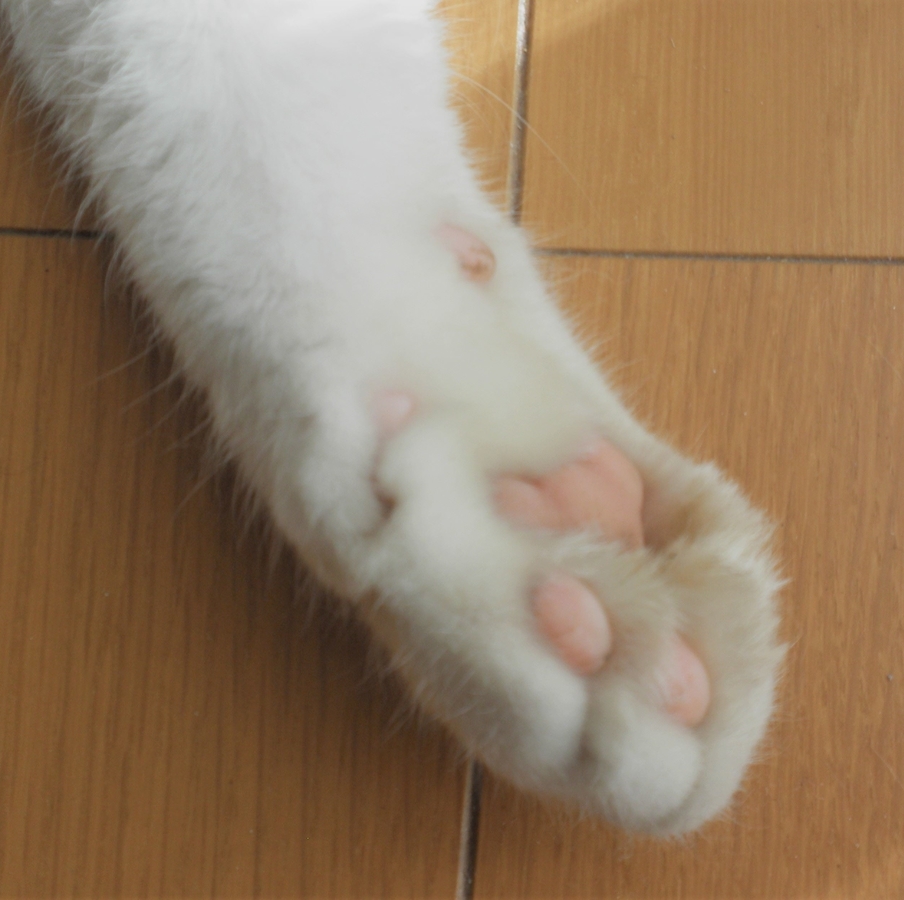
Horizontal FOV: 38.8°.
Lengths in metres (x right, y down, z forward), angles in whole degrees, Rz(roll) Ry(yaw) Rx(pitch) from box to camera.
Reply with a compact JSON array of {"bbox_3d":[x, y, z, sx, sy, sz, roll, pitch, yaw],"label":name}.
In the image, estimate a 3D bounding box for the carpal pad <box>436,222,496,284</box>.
[{"bbox_3d":[0.002,-0.024,0.158,0.005,0.005,0.009,-41,80,-3],"label":"carpal pad"}]

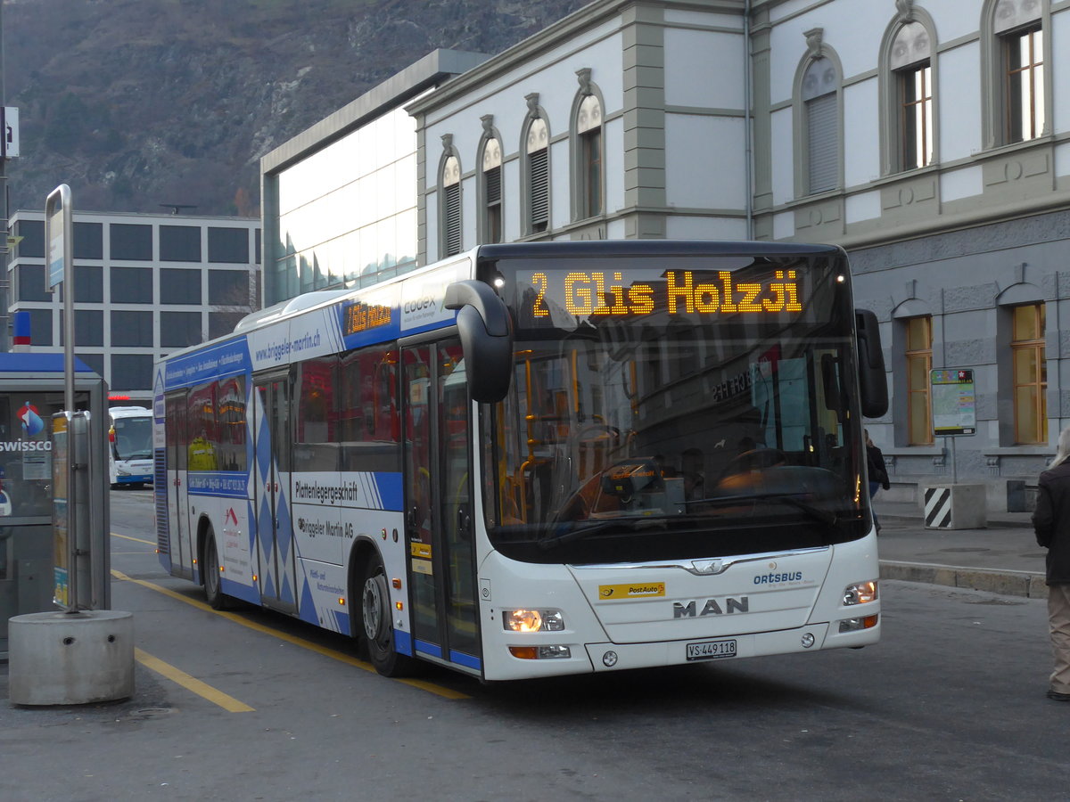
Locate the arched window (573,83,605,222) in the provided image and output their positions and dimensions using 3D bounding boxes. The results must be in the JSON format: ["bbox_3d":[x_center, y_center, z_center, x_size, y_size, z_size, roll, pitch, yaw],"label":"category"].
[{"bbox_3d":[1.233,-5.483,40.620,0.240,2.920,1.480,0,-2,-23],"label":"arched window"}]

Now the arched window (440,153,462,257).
[{"bbox_3d":[-2.096,-5.142,48.428,0.270,2.840,1.360,0,-2,-23],"label":"arched window"}]

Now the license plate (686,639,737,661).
[{"bbox_3d":[1.002,1.407,10.294,0.310,0.090,0.015,-2,-1,-21],"label":"license plate"}]

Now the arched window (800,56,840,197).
[{"bbox_3d":[5.790,-5.602,36.983,0.240,2.820,1.380,0,-2,-23],"label":"arched window"}]

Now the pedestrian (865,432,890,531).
[{"bbox_3d":[5.347,1.292,29.200,0.650,1.690,0.520,-1,-2,22],"label":"pedestrian"}]

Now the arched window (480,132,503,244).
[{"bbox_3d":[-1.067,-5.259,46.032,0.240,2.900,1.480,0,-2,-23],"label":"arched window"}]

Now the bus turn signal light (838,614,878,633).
[{"bbox_3d":[1.902,1.318,10.741,0.310,0.100,0.110,-2,-1,-21],"label":"bus turn signal light"}]

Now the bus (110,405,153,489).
[{"bbox_3d":[-17.484,2.066,79.011,2.550,3.300,11.600,0,-2,-18],"label":"bus"}]

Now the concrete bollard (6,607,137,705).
[{"bbox_3d":[-2.981,1.646,11.750,0.778,0.513,0.778,-1,-1,0],"label":"concrete bollard"}]

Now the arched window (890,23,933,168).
[{"bbox_3d":[7.159,-5.679,34.215,0.270,2.860,1.320,0,-2,-23],"label":"arched window"}]

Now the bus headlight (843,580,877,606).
[{"bbox_3d":[1.922,1.141,10.757,0.310,0.120,0.150,-2,-1,-21],"label":"bus headlight"}]

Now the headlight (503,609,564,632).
[{"bbox_3d":[-0.004,1.209,10.027,0.310,0.120,0.150,-2,-1,-21],"label":"headlight"}]

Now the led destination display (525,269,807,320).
[{"bbox_3d":[0.787,-0.626,10.608,1.770,0.290,0.070,-2,-1,-21],"label":"led destination display"}]

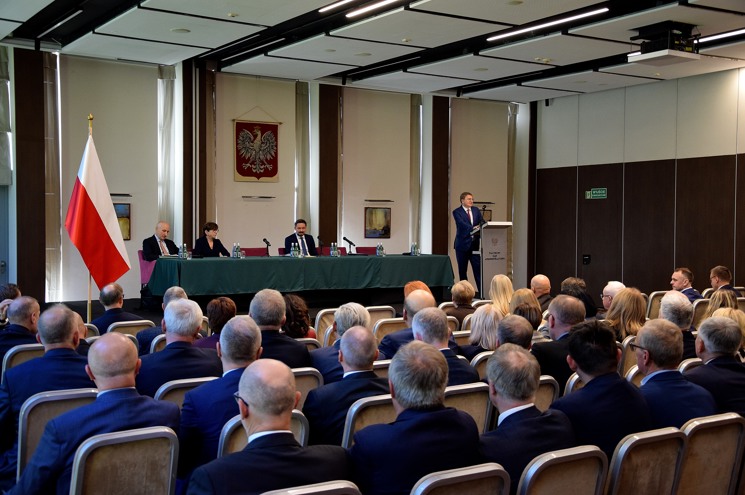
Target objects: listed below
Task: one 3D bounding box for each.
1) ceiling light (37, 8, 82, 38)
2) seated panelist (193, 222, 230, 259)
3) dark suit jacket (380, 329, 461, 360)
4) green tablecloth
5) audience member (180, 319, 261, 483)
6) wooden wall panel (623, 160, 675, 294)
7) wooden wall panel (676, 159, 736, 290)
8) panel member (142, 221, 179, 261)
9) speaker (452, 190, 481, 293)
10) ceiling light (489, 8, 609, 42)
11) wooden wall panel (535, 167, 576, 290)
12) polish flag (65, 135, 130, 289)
[{"bbox_3d":[-4.323,-3.091,12.826,0.080,0.080,2.070,0,1,-34],"label":"ceiling light"},{"bbox_3d":[-2.179,0.282,12.507,0.550,1.237,0.700,0,1,-34],"label":"seated panelist"},{"bbox_3d":[0.294,0.806,5.857,0.480,0.620,0.340,0,2,-28],"label":"dark suit jacket"},{"bbox_3d":[-0.831,0.373,13.250,4.420,0.470,0.860,-1,2,-35],"label":"green tablecloth"},{"bbox_3d":[-0.622,0.879,3.835,0.530,1.224,0.800,0,1,-30],"label":"audience member"},{"bbox_3d":[5.200,-0.157,17.412,0.090,2.880,1.190,-1,2,-35],"label":"wooden wall panel"},{"bbox_3d":[5.899,-0.175,16.408,0.080,2.821,1.236,0,1,-34],"label":"wooden wall panel"},{"bbox_3d":[-2.798,0.275,12.508,0.500,1.260,0.650,-1,2,-36],"label":"panel member"},{"bbox_3d":[1.576,-0.029,15.350,0.540,1.757,0.450,0,1,-34],"label":"speaker"},{"bbox_3d":[2.333,-3.049,12.696,0.080,0.080,2.336,0,1,-34],"label":"ceiling light"},{"bbox_3d":[3.879,-0.246,19.418,0.080,2.821,1.155,0,1,-34],"label":"wooden wall panel"},{"bbox_3d":[-3.193,-0.406,10.800,0.700,1.820,0.330,0,1,-25],"label":"polish flag"}]

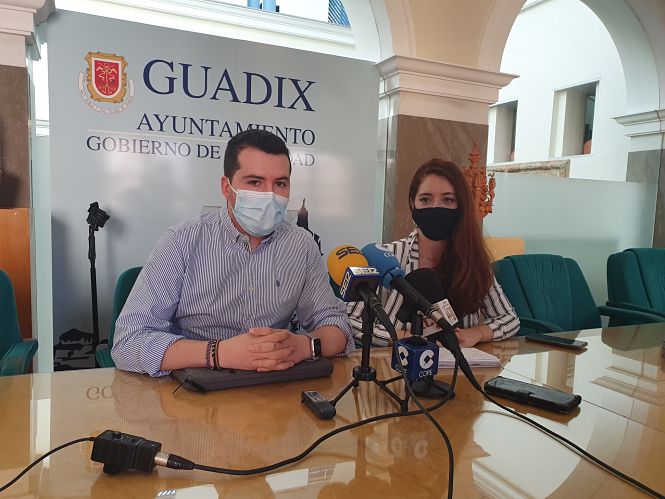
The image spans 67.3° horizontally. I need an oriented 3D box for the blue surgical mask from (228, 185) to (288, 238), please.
[{"bbox_3d":[-0.168,-0.087,1.150,0.145,0.115,0.100,-1,6,-25],"label":"blue surgical mask"}]

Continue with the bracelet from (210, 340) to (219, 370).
[{"bbox_3d":[-0.244,0.221,1.040,0.009,0.060,0.055,2,5,-2],"label":"bracelet"}]

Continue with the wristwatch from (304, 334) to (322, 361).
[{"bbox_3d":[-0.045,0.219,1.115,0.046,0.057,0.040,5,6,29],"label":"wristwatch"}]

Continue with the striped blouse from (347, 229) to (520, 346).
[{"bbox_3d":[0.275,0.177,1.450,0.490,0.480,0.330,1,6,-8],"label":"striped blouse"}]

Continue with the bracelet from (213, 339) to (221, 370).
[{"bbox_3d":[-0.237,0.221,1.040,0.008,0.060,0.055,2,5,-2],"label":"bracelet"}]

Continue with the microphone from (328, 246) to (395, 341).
[{"bbox_3d":[0.058,0.081,0.955,0.085,0.085,0.260,0,30,-23],"label":"microphone"}]

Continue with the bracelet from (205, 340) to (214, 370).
[{"bbox_3d":[-0.255,0.221,1.040,0.010,0.060,0.055,2,5,-2],"label":"bracelet"}]

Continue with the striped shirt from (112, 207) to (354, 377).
[{"bbox_3d":[-0.236,0.162,1.225,0.570,0.520,0.360,0,6,-18],"label":"striped shirt"}]

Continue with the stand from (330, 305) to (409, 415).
[{"bbox_3d":[0.071,0.194,0.950,0.140,0.190,0.125,0,6,-18],"label":"stand"}]

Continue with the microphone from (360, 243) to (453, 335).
[{"bbox_3d":[0.143,0.076,0.990,0.085,0.085,0.275,-2,32,-35],"label":"microphone"}]

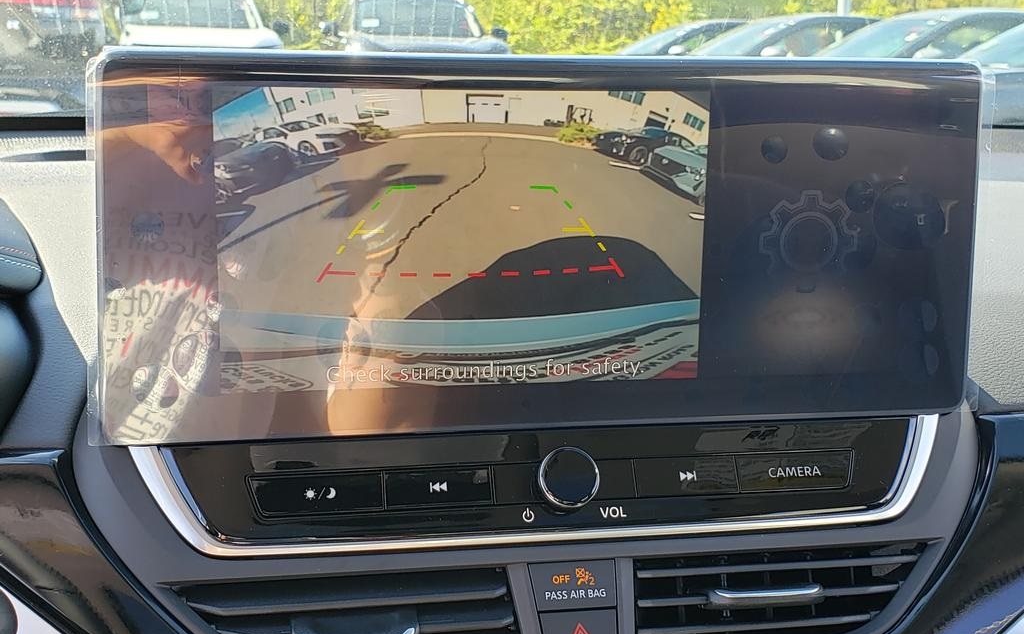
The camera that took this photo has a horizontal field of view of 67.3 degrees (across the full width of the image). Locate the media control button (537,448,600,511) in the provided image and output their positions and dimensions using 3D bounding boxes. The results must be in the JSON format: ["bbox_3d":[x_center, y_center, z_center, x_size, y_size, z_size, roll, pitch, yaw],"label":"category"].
[{"bbox_3d":[0.021,0.062,0.292,0.022,0.013,0.022,-1,65,-7],"label":"media control button"}]

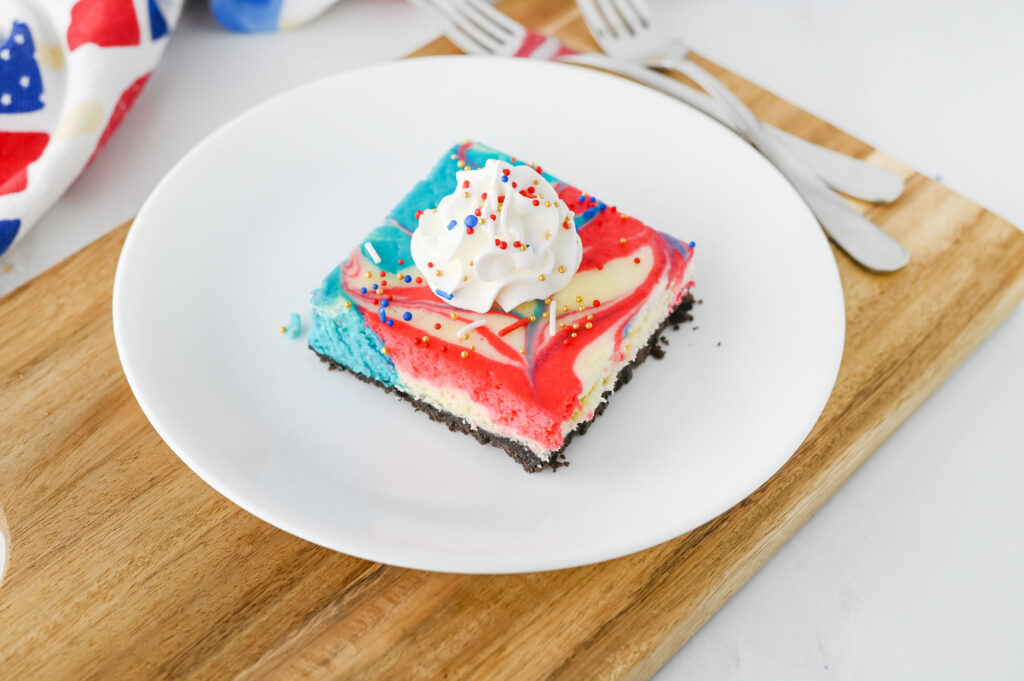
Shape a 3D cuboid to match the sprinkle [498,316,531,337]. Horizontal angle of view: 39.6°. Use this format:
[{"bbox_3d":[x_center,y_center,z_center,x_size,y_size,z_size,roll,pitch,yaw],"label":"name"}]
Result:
[{"bbox_3d":[0.001,-0.004,0.392,0.011,0.002,0.002,-27,54,-25],"label":"sprinkle"}]

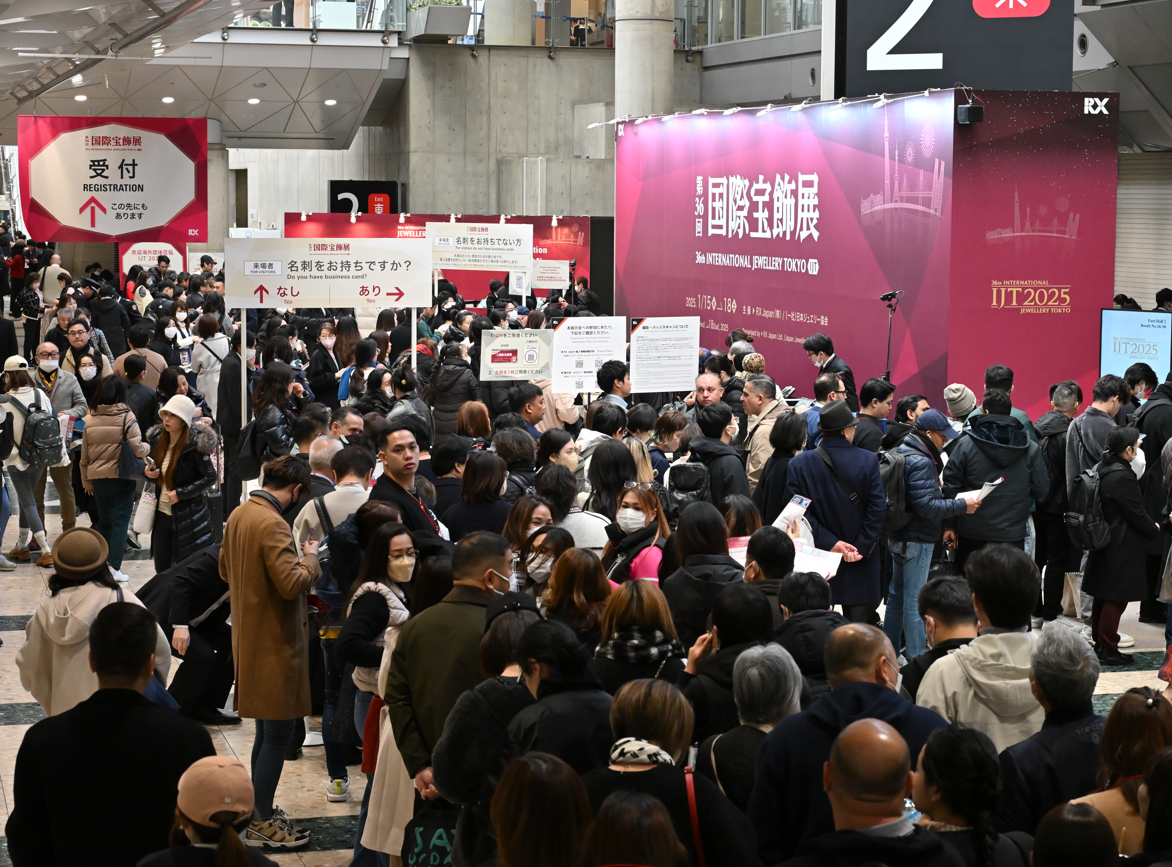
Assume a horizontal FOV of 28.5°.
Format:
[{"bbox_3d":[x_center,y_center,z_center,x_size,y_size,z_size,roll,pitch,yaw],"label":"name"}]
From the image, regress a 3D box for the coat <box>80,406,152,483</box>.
[{"bbox_3d":[-3.762,0.081,18.450,0.500,0.620,0.360,2,6,12],"label":"coat"}]

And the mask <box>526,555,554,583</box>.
[{"bbox_3d":[-0.203,0.610,10.400,0.140,0.125,0.085,3,6,28],"label":"mask"}]

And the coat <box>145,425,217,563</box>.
[{"bbox_3d":[-2.795,0.422,16.000,0.500,1.000,0.400,4,7,35],"label":"coat"}]

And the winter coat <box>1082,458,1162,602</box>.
[{"bbox_3d":[3.587,0.641,15.500,0.420,0.950,0.460,-1,6,-16],"label":"winter coat"}]

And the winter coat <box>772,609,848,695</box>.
[{"bbox_3d":[0.806,1.004,8.389,0.530,0.750,0.340,1,6,2],"label":"winter coat"}]

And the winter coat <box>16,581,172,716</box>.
[{"bbox_3d":[-2.006,0.999,9.400,0.580,0.780,0.380,1,6,9],"label":"winter coat"}]

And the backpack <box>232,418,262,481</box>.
[{"bbox_3d":[-2.835,0.136,19.400,0.190,0.500,0.290,-2,6,-20],"label":"backpack"}]

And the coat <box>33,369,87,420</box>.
[{"bbox_3d":[-4.593,-0.206,20.000,0.540,0.710,0.370,1,6,7],"label":"coat"}]

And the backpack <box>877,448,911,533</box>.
[{"bbox_3d":[2.027,0.375,15.250,0.180,0.520,0.300,-1,6,-15],"label":"backpack"}]

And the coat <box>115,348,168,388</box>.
[{"bbox_3d":[-4.431,-0.422,23.046,0.530,0.900,0.330,0,6,-6],"label":"coat"}]

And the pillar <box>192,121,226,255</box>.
[{"bbox_3d":[-7.929,-4.260,48.500,0.870,4.550,0.870,1,6,0],"label":"pillar"}]

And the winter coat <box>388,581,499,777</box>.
[{"bbox_3d":[-0.498,0.998,9.100,0.580,0.800,0.400,4,7,35],"label":"winter coat"}]

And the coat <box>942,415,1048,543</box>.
[{"bbox_3d":[2.740,0.308,15.450,0.680,0.830,0.400,1,6,2],"label":"coat"}]

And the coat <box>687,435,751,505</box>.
[{"bbox_3d":[0.838,0.375,14.500,0.470,0.730,0.340,6,8,42],"label":"coat"}]

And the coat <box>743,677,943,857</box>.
[{"bbox_3d":[0.790,1.124,6.900,0.580,0.750,0.380,2,6,10],"label":"coat"}]

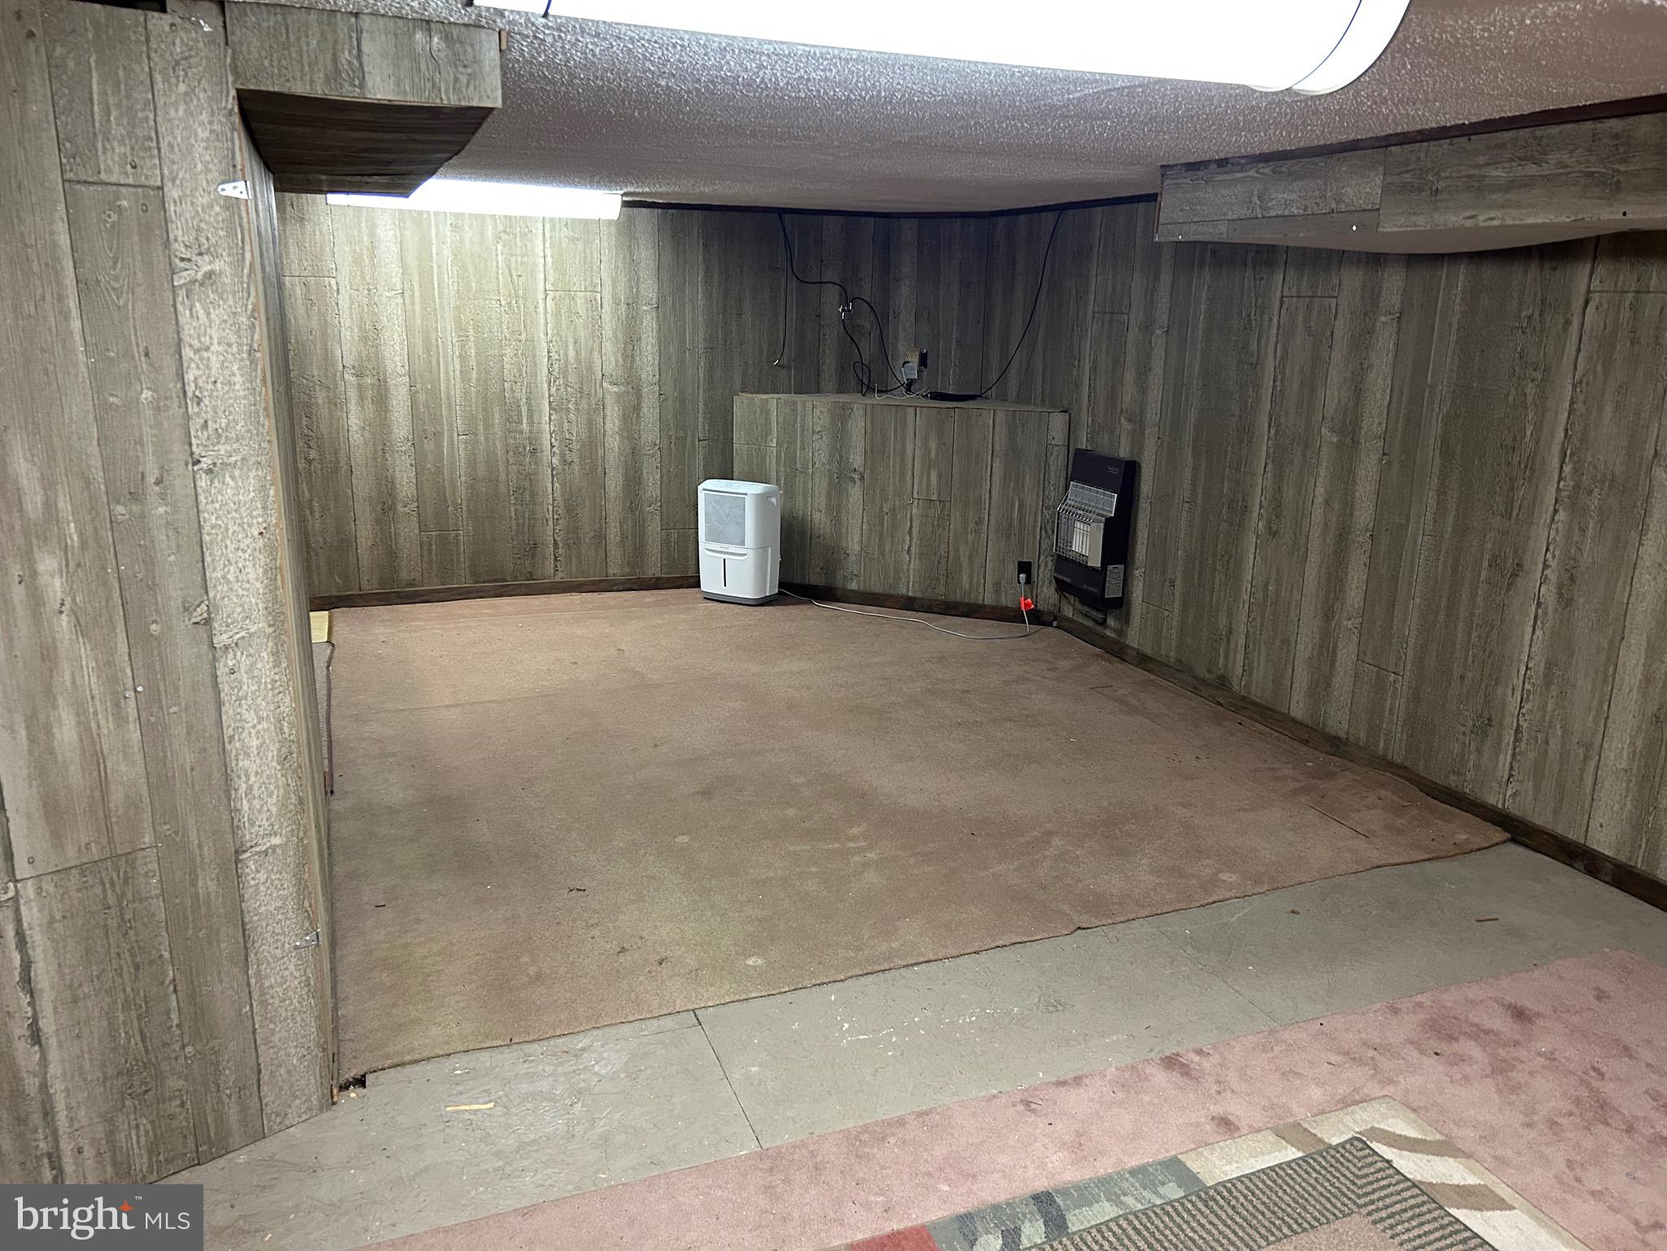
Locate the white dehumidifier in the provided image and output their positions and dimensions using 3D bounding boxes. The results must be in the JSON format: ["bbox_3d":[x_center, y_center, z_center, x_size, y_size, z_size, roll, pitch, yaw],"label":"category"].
[{"bbox_3d":[-0.492,-0.446,6.612,0.370,0.597,0.283,9,17,27],"label":"white dehumidifier"}]

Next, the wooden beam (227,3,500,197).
[{"bbox_3d":[-1.238,-1.258,3.225,0.430,0.130,2.490,-5,16,-21],"label":"wooden beam"}]

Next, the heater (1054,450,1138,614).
[{"bbox_3d":[1.171,-0.435,5.709,0.170,0.665,0.395,-5,16,-21],"label":"heater"}]

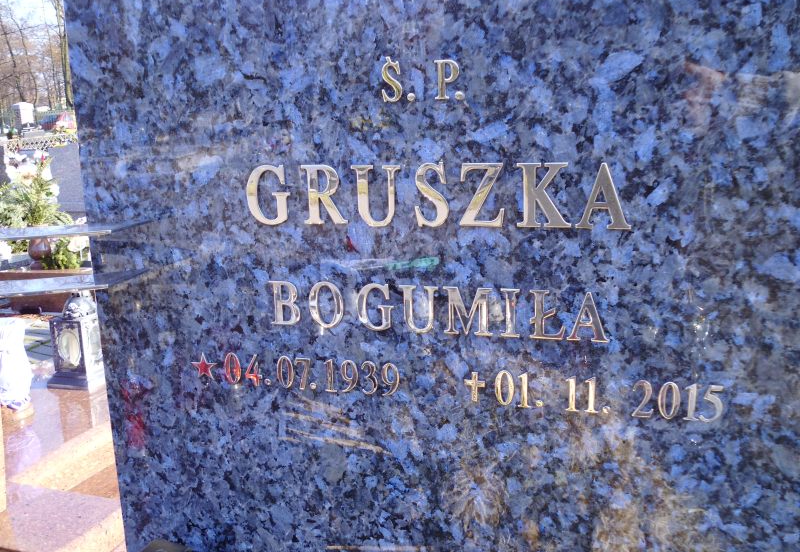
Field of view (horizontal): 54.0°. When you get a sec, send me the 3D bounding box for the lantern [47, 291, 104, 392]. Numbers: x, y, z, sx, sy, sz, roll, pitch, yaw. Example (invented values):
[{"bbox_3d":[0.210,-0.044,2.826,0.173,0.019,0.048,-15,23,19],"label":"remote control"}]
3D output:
[{"bbox_3d":[-0.869,0.158,2.165,0.153,0.279,0.153,3,12,24],"label":"lantern"}]

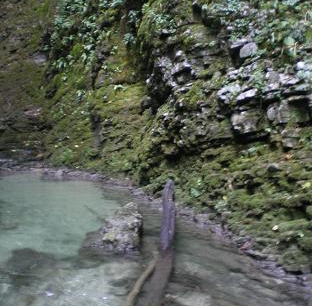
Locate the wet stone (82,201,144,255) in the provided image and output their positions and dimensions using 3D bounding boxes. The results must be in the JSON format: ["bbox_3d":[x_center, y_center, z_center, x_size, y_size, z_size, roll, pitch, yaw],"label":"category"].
[{"bbox_3d":[-0.476,0.827,5.000,0.620,0.380,0.550,1,11,6],"label":"wet stone"}]

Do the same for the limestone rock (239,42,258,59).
[{"bbox_3d":[1.215,-1.347,6.000,0.220,0.200,0.200,3,11,17],"label":"limestone rock"}]

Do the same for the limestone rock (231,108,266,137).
[{"bbox_3d":[1.134,-0.374,5.600,0.400,0.280,0.300,3,11,17],"label":"limestone rock"}]

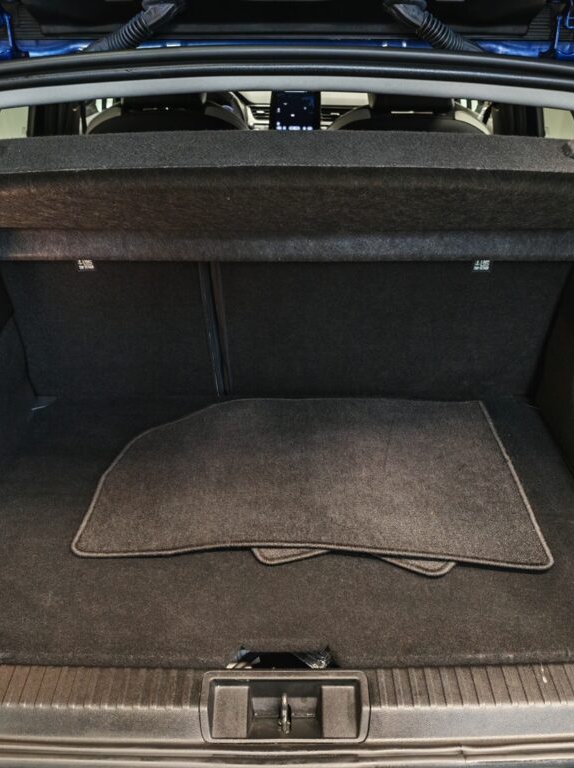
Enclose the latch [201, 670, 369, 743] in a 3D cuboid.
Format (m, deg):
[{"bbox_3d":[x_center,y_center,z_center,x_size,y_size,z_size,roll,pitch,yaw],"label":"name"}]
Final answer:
[{"bbox_3d":[-0.002,0.395,0.828,0.200,0.052,0.068,0,31,0],"label":"latch"}]

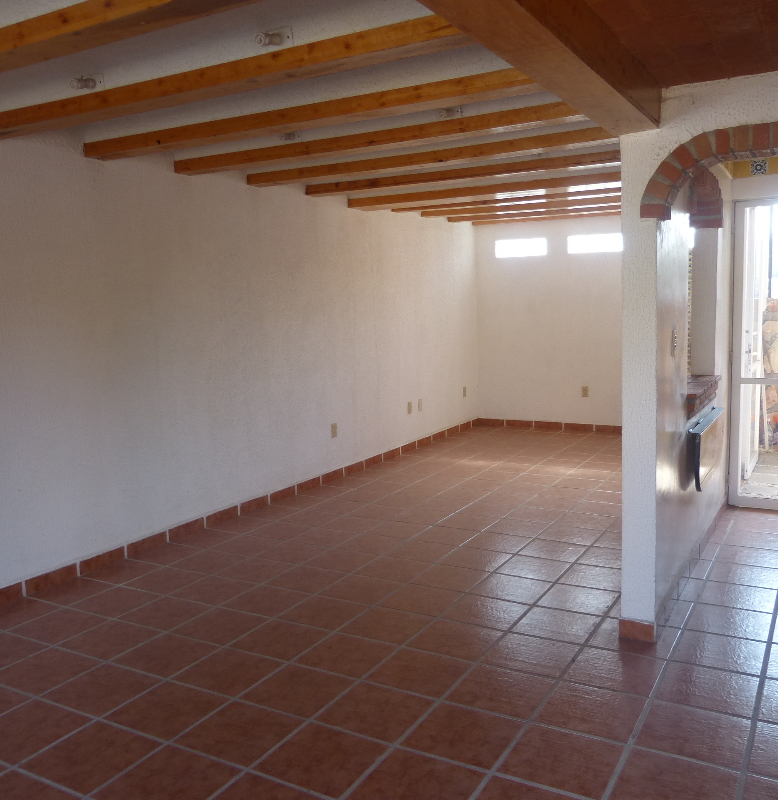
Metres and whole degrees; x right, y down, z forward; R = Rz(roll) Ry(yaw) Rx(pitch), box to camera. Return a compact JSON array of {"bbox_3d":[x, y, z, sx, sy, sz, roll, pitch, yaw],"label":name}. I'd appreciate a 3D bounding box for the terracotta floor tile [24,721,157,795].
[{"bbox_3d":[-0.981,1.183,2.547,0.332,0.010,0.328,2,8,30],"label":"terracotta floor tile"}]

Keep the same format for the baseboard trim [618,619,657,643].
[{"bbox_3d":[1.063,0.987,3.289,0.148,0.082,0.012,2,8,30],"label":"baseboard trim"}]

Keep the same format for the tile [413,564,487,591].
[{"bbox_3d":[0.322,0.945,4.077,0.323,0.012,0.323,2,8,30],"label":"tile"}]

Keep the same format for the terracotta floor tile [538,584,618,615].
[{"bbox_3d":[0.916,0.967,3.736,0.323,0.012,0.323,2,8,30],"label":"terracotta floor tile"}]

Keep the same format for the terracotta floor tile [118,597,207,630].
[{"bbox_3d":[-1.081,1.042,3.761,0.332,0.010,0.328,2,8,30],"label":"terracotta floor tile"}]

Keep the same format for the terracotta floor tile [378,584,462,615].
[{"bbox_3d":[0.157,0.996,3.814,0.333,0.010,0.333,2,8,29],"label":"terracotta floor tile"}]

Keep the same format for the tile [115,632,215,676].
[{"bbox_3d":[-0.941,1.085,3.271,0.330,0.010,0.330,2,8,30],"label":"tile"}]

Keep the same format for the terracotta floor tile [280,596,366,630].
[{"bbox_3d":[-0.310,1.016,3.672,0.323,0.012,0.323,2,8,30],"label":"terracotta floor tile"}]

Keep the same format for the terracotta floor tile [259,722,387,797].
[{"bbox_3d":[-0.214,1.165,2.497,0.332,0.010,0.328,2,8,30],"label":"terracotta floor tile"}]

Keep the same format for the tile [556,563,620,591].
[{"bbox_3d":[1.086,0.923,4.006,0.330,0.010,0.330,2,8,30],"label":"tile"}]

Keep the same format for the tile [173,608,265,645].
[{"bbox_3d":[-0.780,1.052,3.572,0.333,0.010,0.333,2,8,29],"label":"tile"}]

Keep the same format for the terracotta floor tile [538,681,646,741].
[{"bbox_3d":[0.722,1.106,2.735,0.333,0.010,0.333,2,8,29],"label":"terracotta floor tile"}]

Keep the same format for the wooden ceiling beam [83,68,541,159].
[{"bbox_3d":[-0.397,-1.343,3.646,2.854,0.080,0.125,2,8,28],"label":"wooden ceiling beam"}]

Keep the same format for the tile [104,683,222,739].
[{"bbox_3d":[-0.815,1.143,2.838,0.332,0.010,0.328,2,8,30],"label":"tile"}]

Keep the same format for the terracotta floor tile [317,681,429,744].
[{"bbox_3d":[-0.047,1.127,2.792,0.330,0.010,0.326,2,8,30],"label":"terracotta floor tile"}]

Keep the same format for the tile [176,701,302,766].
[{"bbox_3d":[-0.514,1.154,2.667,0.332,0.010,0.328,2,8,30],"label":"tile"}]

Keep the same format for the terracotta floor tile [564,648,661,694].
[{"bbox_3d":[0.889,1.063,3.013,0.334,0.010,0.334,2,8,30],"label":"terracotta floor tile"}]

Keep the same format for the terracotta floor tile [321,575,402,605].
[{"bbox_3d":[-0.146,0.991,4.011,0.330,0.010,0.326,2,8,30],"label":"terracotta floor tile"}]

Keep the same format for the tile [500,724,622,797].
[{"bbox_3d":[0.554,1.144,2.450,0.333,0.010,0.333,2,8,29],"label":"tile"}]

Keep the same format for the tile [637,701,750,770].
[{"bbox_3d":[1.017,1.114,2.551,0.334,0.010,0.334,2,8,30],"label":"tile"}]

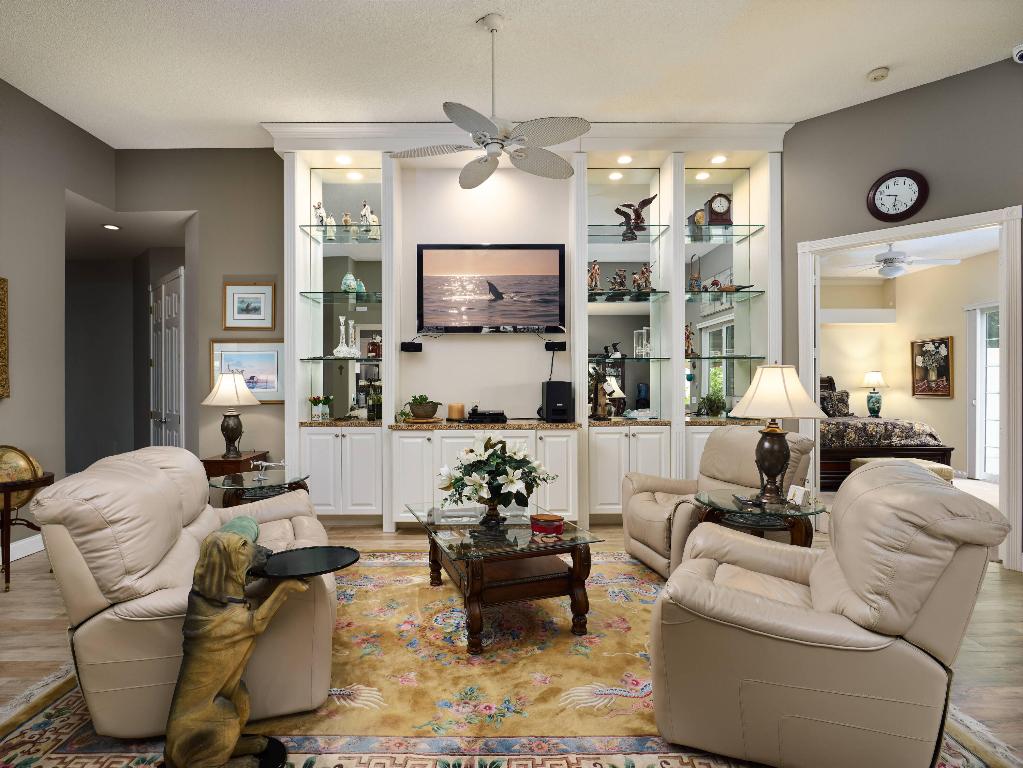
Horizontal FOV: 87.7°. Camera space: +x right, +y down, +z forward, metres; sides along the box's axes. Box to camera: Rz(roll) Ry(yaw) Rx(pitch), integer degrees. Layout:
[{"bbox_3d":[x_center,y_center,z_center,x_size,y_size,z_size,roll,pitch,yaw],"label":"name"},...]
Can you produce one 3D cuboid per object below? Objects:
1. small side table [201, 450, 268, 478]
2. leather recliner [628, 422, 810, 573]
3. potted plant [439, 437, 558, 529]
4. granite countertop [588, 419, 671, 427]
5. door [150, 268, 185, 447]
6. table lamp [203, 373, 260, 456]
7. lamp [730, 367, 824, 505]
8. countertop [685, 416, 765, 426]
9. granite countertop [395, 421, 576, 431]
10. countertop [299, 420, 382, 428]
[{"bbox_3d":[-2.376,0.957,4.620,0.350,0.660,0.540,0,0,0],"label":"small side table"},{"bbox_3d":[1.415,0.775,3.645,0.960,0.970,0.930,0,0,-11],"label":"leather recliner"},{"bbox_3d":[-0.090,0.578,3.200,0.700,0.515,0.600,0,0,0],"label":"potted plant"},{"bbox_3d":[1.025,0.348,4.745,0.720,0.042,0.340,0,0,0],"label":"granite countertop"},{"bbox_3d":[-3.940,0.060,6.040,1.250,2.480,0.070,0,0,43],"label":"door"},{"bbox_3d":[-2.475,0.272,4.720,0.515,0.740,0.515,0,0,0],"label":"table lamp"},{"bbox_3d":[1.450,0.270,2.900,0.530,0.770,0.530,0,0,0],"label":"lamp"},{"bbox_3d":[1.905,0.357,4.900,0.740,0.043,0.290,0,0,-1],"label":"countertop"},{"bbox_3d":[-0.225,0.367,4.730,1.620,0.045,0.520,0,0,-1],"label":"granite countertop"},{"bbox_3d":[-1.474,0.353,4.745,0.720,0.042,0.340,0,0,0],"label":"countertop"}]

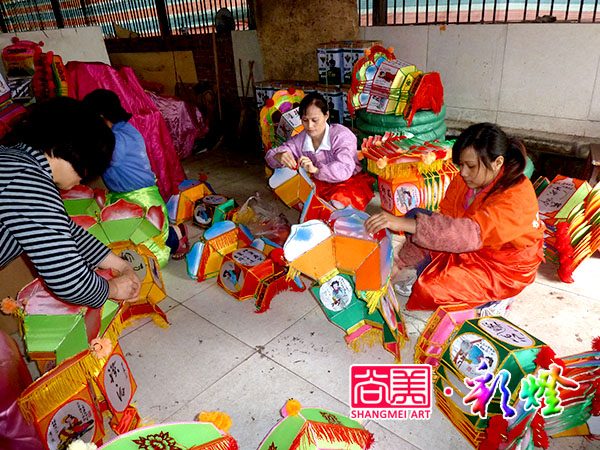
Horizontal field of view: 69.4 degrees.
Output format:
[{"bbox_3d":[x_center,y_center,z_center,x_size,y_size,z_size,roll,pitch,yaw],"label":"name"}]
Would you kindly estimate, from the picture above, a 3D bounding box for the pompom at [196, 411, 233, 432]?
[{"bbox_3d":[-0.213,0.490,1.080,0.075,0.050,0.060,-5,25,0],"label":"pompom"}]

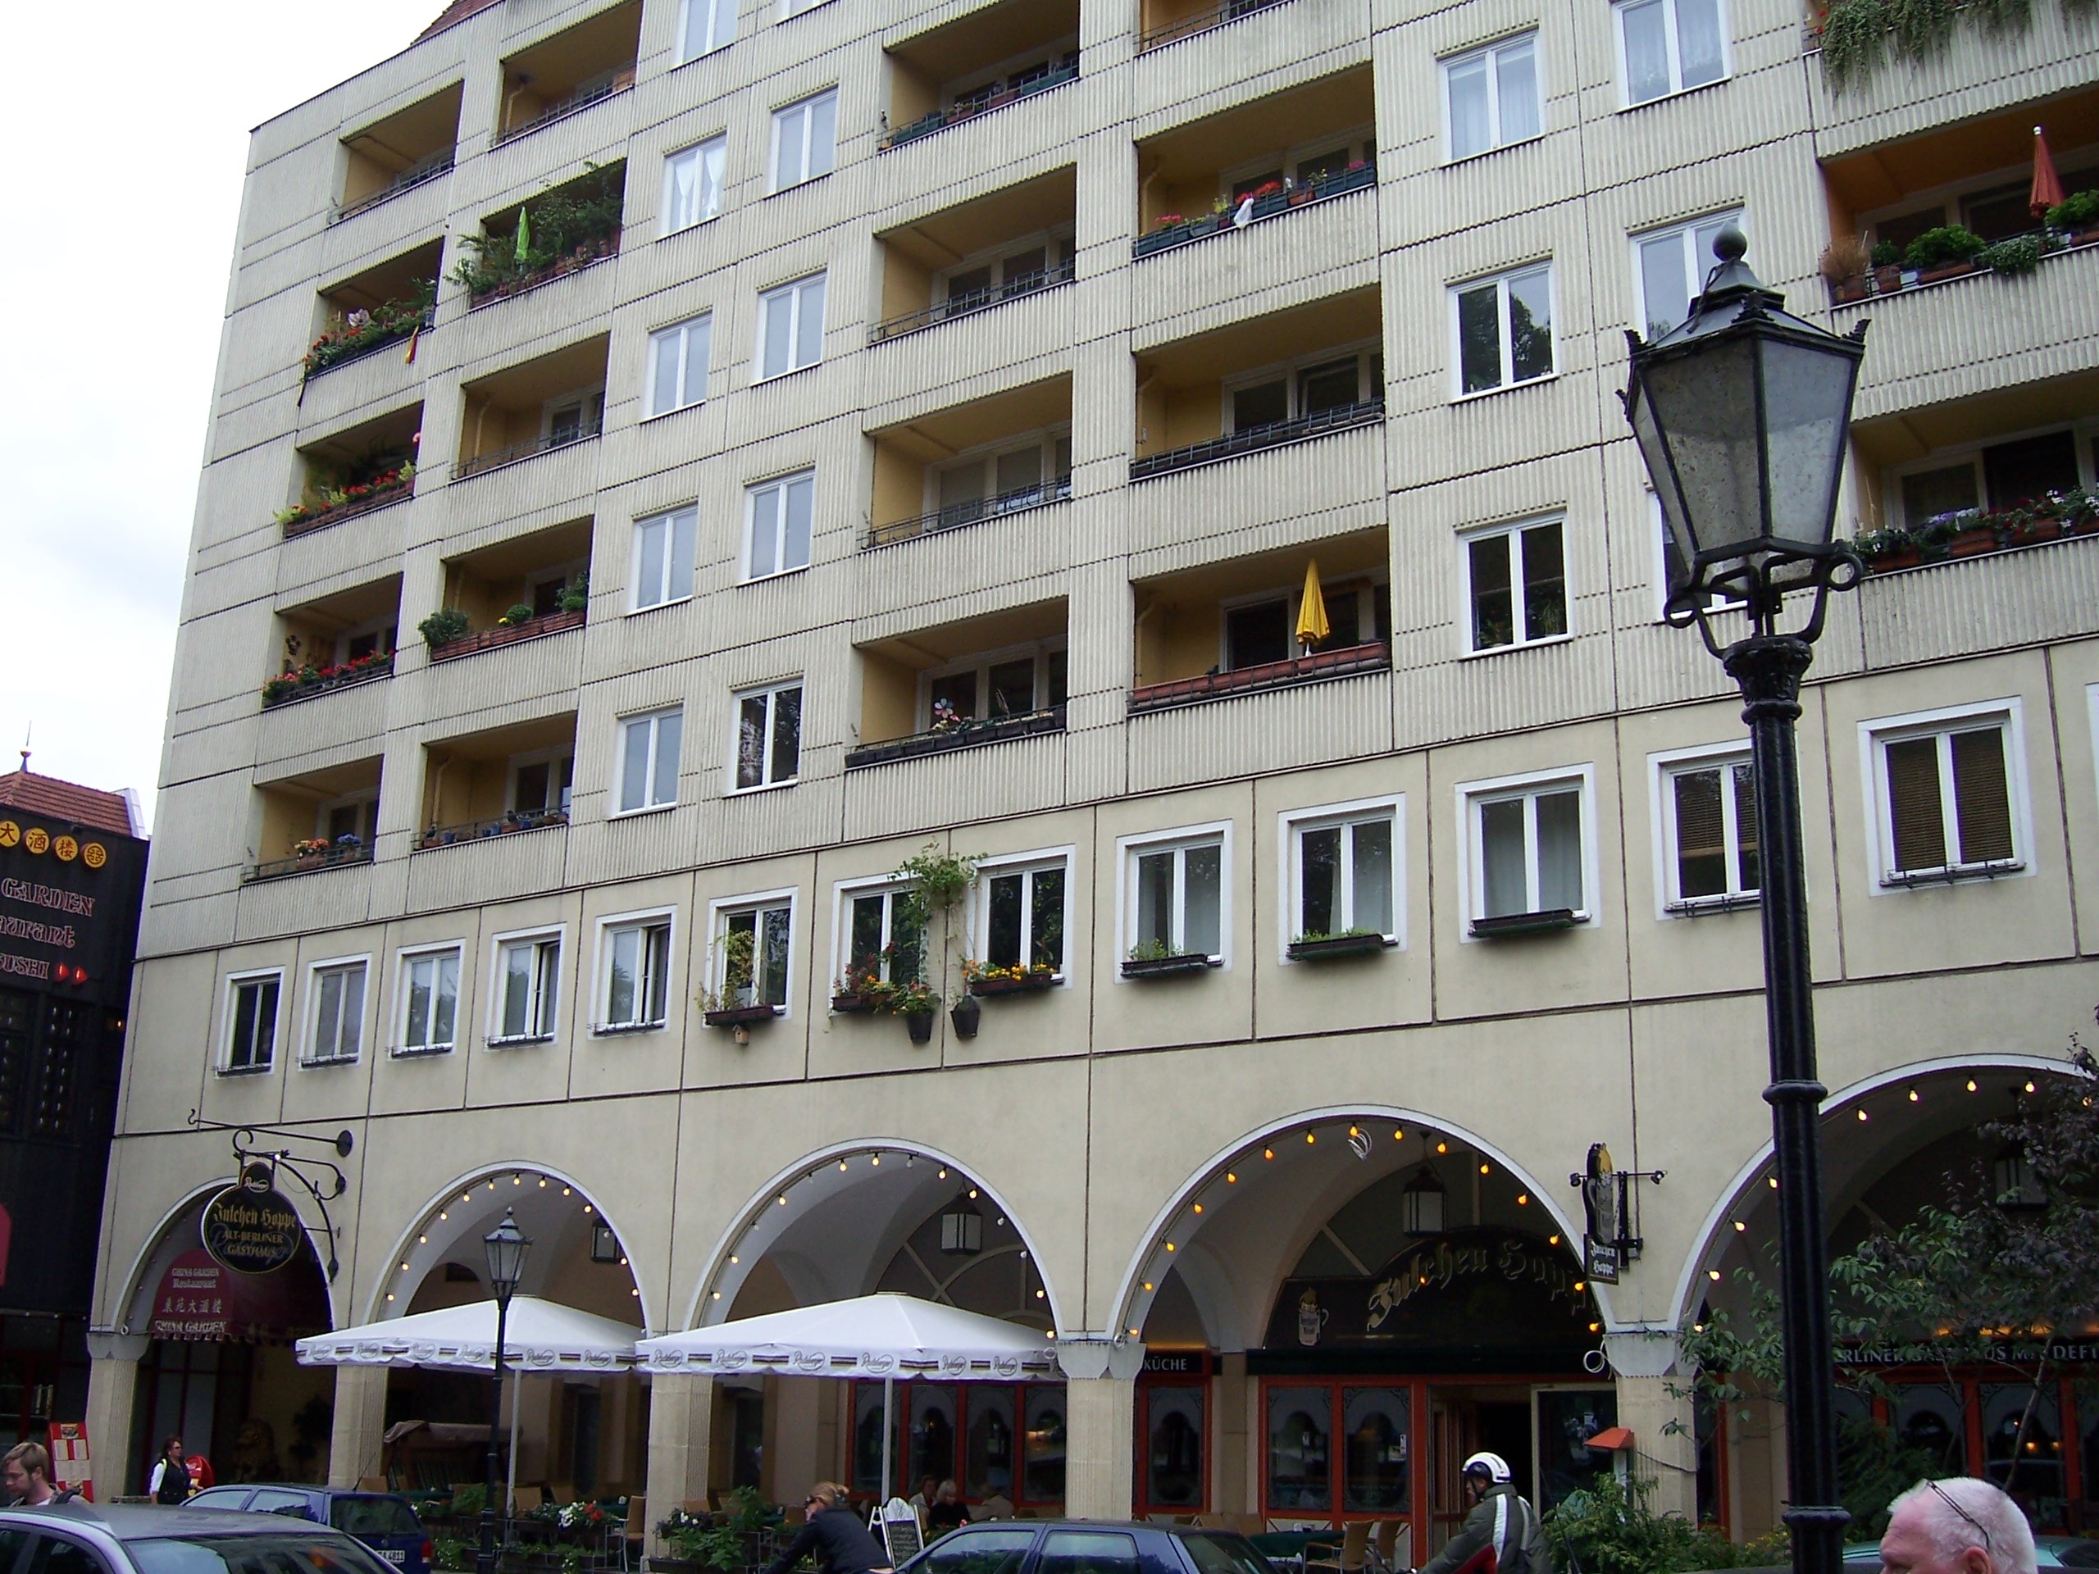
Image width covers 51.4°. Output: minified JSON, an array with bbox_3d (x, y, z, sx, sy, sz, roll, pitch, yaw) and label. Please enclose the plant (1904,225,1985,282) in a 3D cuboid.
[{"bbox_3d":[8.338,-4.952,20.312,0.680,0.480,0.320,-10,-19,33],"label":"plant"}]

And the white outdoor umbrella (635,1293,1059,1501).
[{"bbox_3d":[-1.800,7.251,24.161,4.000,3.330,4.000,-10,-20,33],"label":"white outdoor umbrella"}]

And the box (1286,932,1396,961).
[{"bbox_3d":[2.877,1.590,21.823,1.030,0.180,0.220,-10,-20,33],"label":"box"}]

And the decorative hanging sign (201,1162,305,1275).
[{"bbox_3d":[-10.427,5.651,28.632,0.100,1.470,1.530,-10,-20,33],"label":"decorative hanging sign"}]

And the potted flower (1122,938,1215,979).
[{"bbox_3d":[1.232,1.809,22.937,0.970,0.350,0.240,-10,-20,33],"label":"potted flower"}]

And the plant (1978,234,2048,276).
[{"bbox_3d":[8.723,-4.849,19.847,0.550,0.360,0.350,-10,-19,33],"label":"plant"}]

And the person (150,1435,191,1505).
[{"bbox_3d":[-10.777,8.763,26.515,0.450,1.660,0.500,-6,-18,22],"label":"person"}]

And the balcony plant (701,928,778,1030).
[{"bbox_3d":[-3.734,2.309,26.400,1.020,1.100,0.280,-10,-19,33],"label":"balcony plant"}]

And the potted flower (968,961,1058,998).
[{"bbox_3d":[-0.391,2.134,24.100,1.080,0.280,0.240,-10,-19,33],"label":"potted flower"}]

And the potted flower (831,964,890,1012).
[{"bbox_3d":[-2.168,2.375,25.264,0.800,0.400,0.250,-10,-19,33],"label":"potted flower"}]

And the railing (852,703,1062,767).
[{"bbox_3d":[-1.098,-0.592,25.425,3.150,0.320,0.150,-10,-20,33],"label":"railing"}]

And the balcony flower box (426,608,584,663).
[{"bbox_3d":[-7.610,-2.132,30.900,3.220,0.220,0.200,-10,-19,34],"label":"balcony flower box"}]

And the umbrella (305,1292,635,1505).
[{"bbox_3d":[-6.641,7.976,27.186,4.000,3.330,4.000,-10,-20,33],"label":"umbrella"}]

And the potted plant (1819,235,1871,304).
[{"bbox_3d":[7.587,-4.890,20.820,0.420,0.620,0.400,-10,-19,33],"label":"potted plant"}]

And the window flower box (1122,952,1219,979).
[{"bbox_3d":[1.253,1.887,23.009,1.050,0.160,0.200,-10,-19,33],"label":"window flower box"}]

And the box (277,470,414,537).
[{"bbox_3d":[-10.870,-4.337,33.904,3.100,0.360,0.240,-10,-19,33],"label":"box"}]

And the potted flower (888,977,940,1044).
[{"bbox_3d":[-1.527,2.526,24.638,0.500,0.700,0.360,-10,-20,33],"label":"potted flower"}]

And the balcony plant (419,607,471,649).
[{"bbox_3d":[-8.785,-2.274,31.633,0.680,0.490,0.540,-10,-19,34],"label":"balcony plant"}]

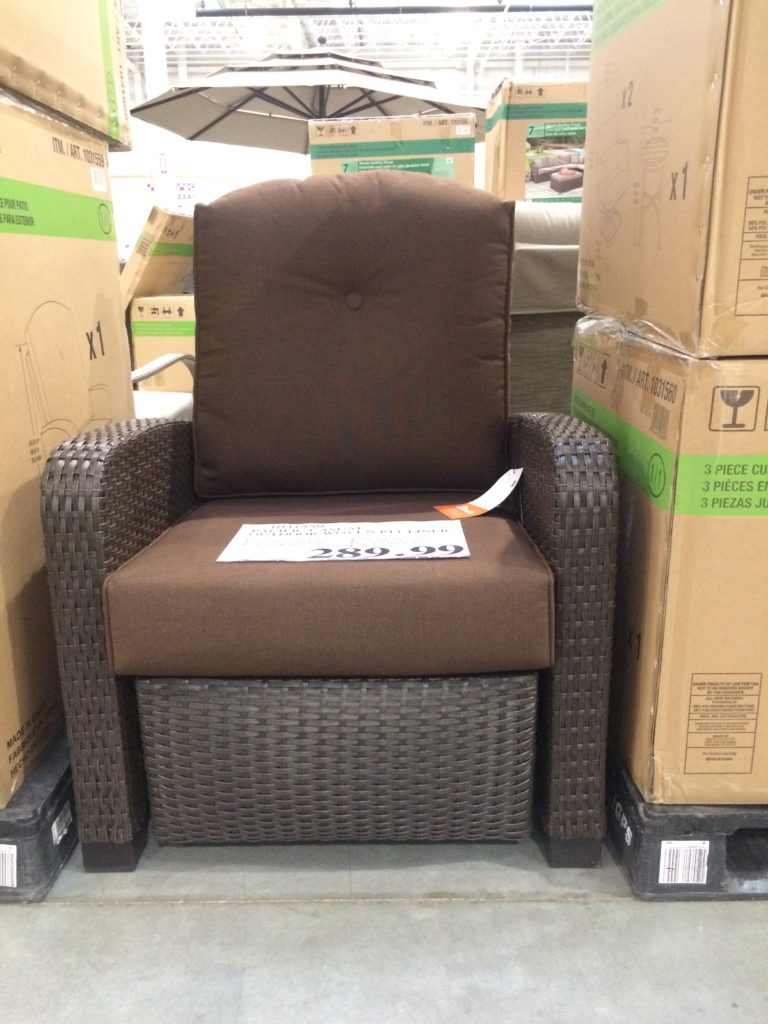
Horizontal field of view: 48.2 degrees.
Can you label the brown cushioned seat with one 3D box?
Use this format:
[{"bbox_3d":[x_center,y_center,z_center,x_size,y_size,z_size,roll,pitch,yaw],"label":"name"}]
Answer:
[{"bbox_3d":[-0.067,0.091,1.444,0.610,0.150,0.580,-1,12,1],"label":"brown cushioned seat"}]

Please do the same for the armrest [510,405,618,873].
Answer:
[{"bbox_3d":[0.281,0.134,1.506,0.083,0.625,0.680,-1,15,1],"label":"armrest"}]

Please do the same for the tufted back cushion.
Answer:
[{"bbox_3d":[-0.055,-0.348,1.720,0.615,0.620,0.160,-1,3,1],"label":"tufted back cushion"}]

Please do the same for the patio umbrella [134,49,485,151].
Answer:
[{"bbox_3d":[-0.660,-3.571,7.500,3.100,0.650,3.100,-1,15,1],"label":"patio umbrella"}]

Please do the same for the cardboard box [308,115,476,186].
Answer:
[{"bbox_3d":[0.089,-1.933,5.247,0.930,0.780,0.740,0,15,6],"label":"cardboard box"}]

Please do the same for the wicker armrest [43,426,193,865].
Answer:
[{"bbox_3d":[-0.407,0.147,1.523,0.083,0.625,0.680,-1,15,1],"label":"wicker armrest"}]

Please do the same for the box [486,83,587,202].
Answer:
[{"bbox_3d":[1.076,-2.032,5.099,0.840,0.800,0.800,-2,15,-1],"label":"box"}]

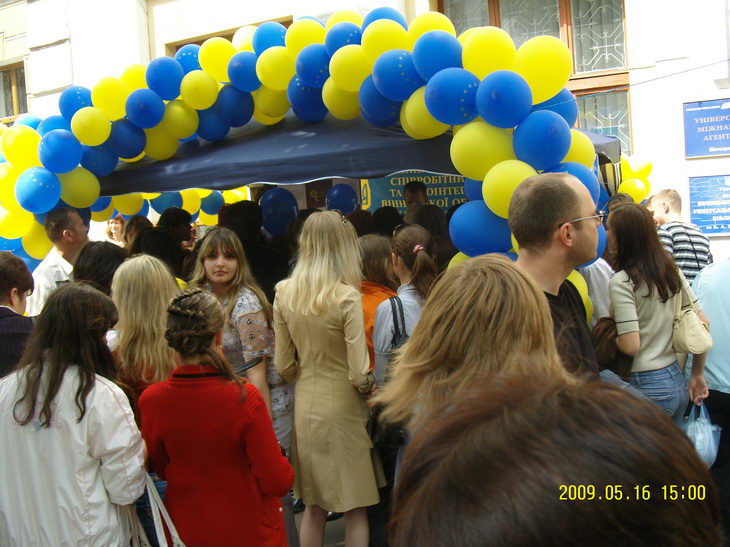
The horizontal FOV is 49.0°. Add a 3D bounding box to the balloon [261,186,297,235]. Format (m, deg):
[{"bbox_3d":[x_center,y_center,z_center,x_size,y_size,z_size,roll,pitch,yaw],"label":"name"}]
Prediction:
[{"bbox_3d":[-0.576,-0.411,5.400,0.255,0.320,0.255,-4,2,-6],"label":"balloon"}]

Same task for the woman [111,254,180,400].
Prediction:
[{"bbox_3d":[-0.712,0.748,2.775,0.450,1.630,0.300,-3,2,7],"label":"woman"}]

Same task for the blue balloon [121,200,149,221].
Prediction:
[{"bbox_3d":[-1.928,-0.552,6.700,0.250,0.265,0.250,-4,2,-16],"label":"blue balloon"}]

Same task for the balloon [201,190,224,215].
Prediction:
[{"bbox_3d":[-1.444,-0.671,7.600,0.235,0.250,0.235,-4,2,-10],"label":"balloon"}]

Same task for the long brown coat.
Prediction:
[{"bbox_3d":[-0.153,0.495,3.280,0.420,0.930,0.320,-3,2,16],"label":"long brown coat"}]

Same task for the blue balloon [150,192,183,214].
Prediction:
[{"bbox_3d":[-1.668,-0.598,6.750,0.260,0.280,0.260,-3,2,0],"label":"blue balloon"}]

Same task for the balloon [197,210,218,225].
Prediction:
[{"bbox_3d":[-1.475,-0.582,7.700,0.245,0.260,0.245,-4,2,-11],"label":"balloon"}]

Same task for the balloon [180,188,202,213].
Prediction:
[{"bbox_3d":[-1.595,-0.647,7.200,0.260,0.280,0.260,-3,2,0],"label":"balloon"}]

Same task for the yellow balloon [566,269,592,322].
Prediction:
[{"bbox_3d":[0.910,0.111,3.700,0.262,0.275,0.262,-3,2,14],"label":"yellow balloon"}]

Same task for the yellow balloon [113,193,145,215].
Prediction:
[{"bbox_3d":[-1.997,-0.615,6.750,0.260,0.280,0.260,-3,2,0],"label":"yellow balloon"}]

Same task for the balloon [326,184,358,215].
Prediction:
[{"bbox_3d":[-0.177,-0.573,6.250,0.245,0.265,0.245,-4,2,-1],"label":"balloon"}]

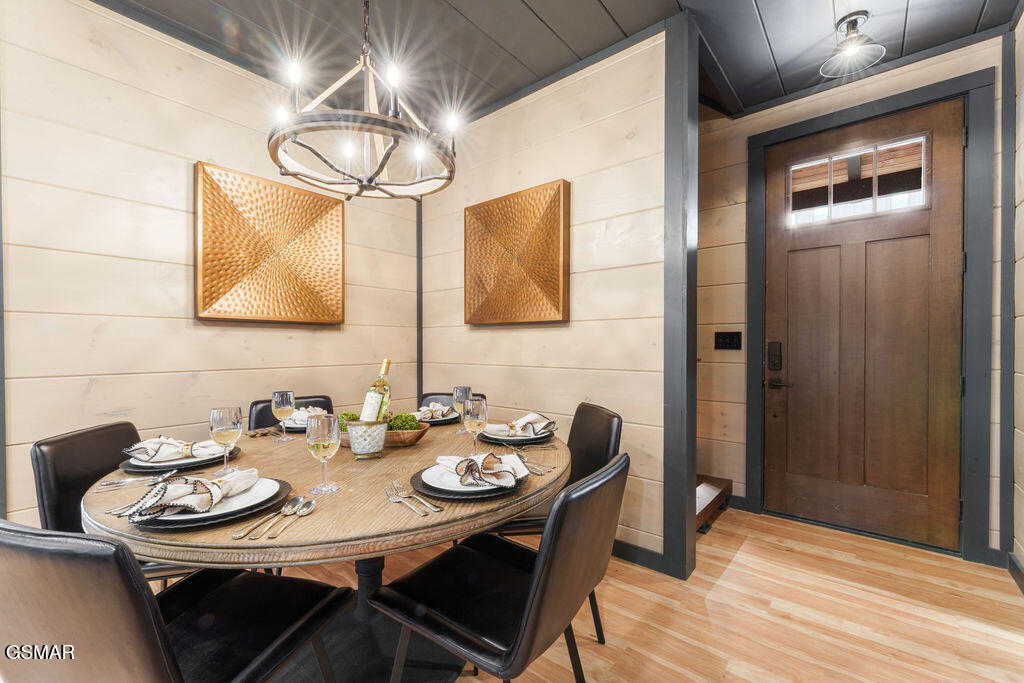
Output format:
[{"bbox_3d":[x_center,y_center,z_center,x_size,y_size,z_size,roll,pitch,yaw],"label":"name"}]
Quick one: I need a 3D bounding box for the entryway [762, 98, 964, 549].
[{"bbox_3d":[2.066,-0.080,2.416,0.910,2.450,0.060,0,0,39],"label":"entryway"}]

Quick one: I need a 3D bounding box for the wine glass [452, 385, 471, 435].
[{"bbox_3d":[-0.217,0.300,1.769,0.088,0.200,0.088,0,0,0],"label":"wine glass"}]

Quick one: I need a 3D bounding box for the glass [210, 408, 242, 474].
[{"bbox_3d":[-0.840,0.291,1.172,0.081,0.188,0.081,0,0,0],"label":"glass"}]

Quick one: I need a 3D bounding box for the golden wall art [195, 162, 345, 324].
[{"bbox_3d":[-1.394,-0.522,2.377,0.070,0.800,0.800,0,0,39],"label":"golden wall art"}]

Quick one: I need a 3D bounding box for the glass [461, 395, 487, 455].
[{"bbox_3d":[-0.123,0.291,1.335,0.081,0.188,0.081,0,0,0],"label":"glass"}]

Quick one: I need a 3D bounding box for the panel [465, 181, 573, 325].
[{"bbox_3d":[0.006,-0.523,2.550,0.800,0.800,0.070,0,0,39],"label":"panel"}]

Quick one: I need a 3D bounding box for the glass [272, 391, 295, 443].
[{"bbox_3d":[-0.891,0.291,1.556,0.081,0.188,0.081,0,0,0],"label":"glass"}]

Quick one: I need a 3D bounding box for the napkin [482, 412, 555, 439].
[{"bbox_3d":[0.035,0.344,1.661,0.300,0.075,0.170,0,0,-8],"label":"napkin"}]

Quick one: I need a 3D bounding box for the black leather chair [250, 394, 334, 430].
[{"bbox_3d":[-0.991,0.734,1.977,0.460,0.840,0.550,0,0,-45],"label":"black leather chair"}]

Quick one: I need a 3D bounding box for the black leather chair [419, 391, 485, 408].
[{"bbox_3d":[-0.374,0.734,2.092,0.460,0.840,0.550,0,0,7],"label":"black leather chair"}]

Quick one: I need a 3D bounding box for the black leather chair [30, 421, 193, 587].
[{"bbox_3d":[-1.265,0.738,1.495,0.560,0.815,0.460,0,0,-6],"label":"black leather chair"}]

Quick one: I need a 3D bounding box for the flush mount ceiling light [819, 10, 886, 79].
[{"bbox_3d":[1.692,-1.493,1.971,0.260,0.230,0.260,0,0,39],"label":"flush mount ceiling light"}]

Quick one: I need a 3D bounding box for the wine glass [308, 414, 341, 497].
[{"bbox_3d":[-0.492,0.291,1.045,0.081,0.188,0.081,0,0,0],"label":"wine glass"}]

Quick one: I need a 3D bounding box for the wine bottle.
[{"bbox_3d":[-0.487,0.201,1.415,0.074,0.305,0.074,15,-2,16],"label":"wine bottle"}]

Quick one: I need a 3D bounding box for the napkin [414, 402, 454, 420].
[{"bbox_3d":[-0.385,0.337,1.970,0.135,0.058,0.220,0,0,45],"label":"napkin"}]

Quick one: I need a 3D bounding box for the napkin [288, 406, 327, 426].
[{"bbox_3d":[-0.930,0.337,1.820,0.135,0.060,0.220,0,0,-41],"label":"napkin"}]

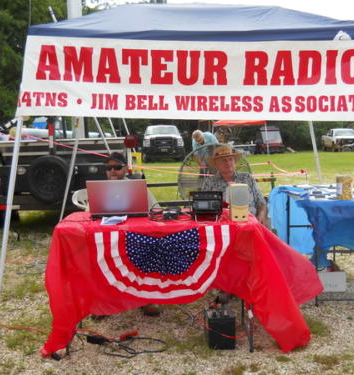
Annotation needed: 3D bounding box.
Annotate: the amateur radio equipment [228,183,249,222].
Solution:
[{"bbox_3d":[0.394,0.089,3.413,0.110,0.226,0.125,0,7,0],"label":"amateur radio equipment"}]

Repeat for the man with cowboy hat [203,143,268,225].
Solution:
[{"bbox_3d":[0.450,0.256,4.258,0.570,1.190,0.800,-1,7,-6],"label":"man with cowboy hat"}]

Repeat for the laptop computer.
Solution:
[{"bbox_3d":[-0.395,0.065,3.591,0.378,0.235,0.330,-1,7,-8],"label":"laptop computer"}]

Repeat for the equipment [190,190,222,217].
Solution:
[{"bbox_3d":[0.197,0.105,3.475,0.190,0.160,0.220,0,7,-2],"label":"equipment"}]

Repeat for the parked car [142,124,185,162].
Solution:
[{"bbox_3d":[-0.867,-2.545,29.810,2.030,1.930,5.900,-1,7,-5],"label":"parked car"}]

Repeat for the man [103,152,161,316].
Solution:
[{"bbox_3d":[-0.380,0.287,4.211,0.550,1.140,0.820,0,7,-3],"label":"man"}]

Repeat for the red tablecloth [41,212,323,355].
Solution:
[{"bbox_3d":[0.060,0.567,3.489,1.640,0.740,0.820,0,7,0],"label":"red tablecloth"}]

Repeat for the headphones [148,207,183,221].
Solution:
[{"bbox_3d":[-0.075,0.159,3.492,0.200,0.070,0.170,0,7,0],"label":"headphones"}]

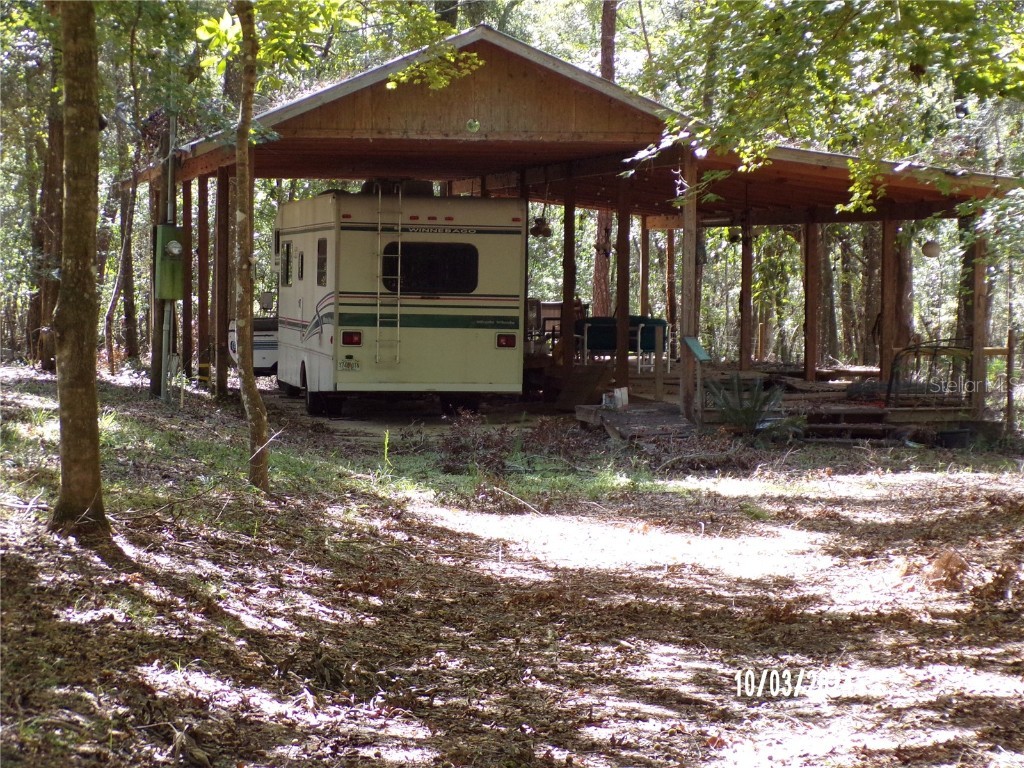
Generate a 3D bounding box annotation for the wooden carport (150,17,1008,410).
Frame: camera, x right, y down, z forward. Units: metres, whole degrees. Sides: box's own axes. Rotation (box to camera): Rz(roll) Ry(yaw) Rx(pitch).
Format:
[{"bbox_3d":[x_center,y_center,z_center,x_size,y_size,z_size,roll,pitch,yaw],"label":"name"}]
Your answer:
[{"bbox_3d":[-0.551,-2.562,43.168,11.419,5.262,19.011,-1,3,-11],"label":"wooden carport"}]

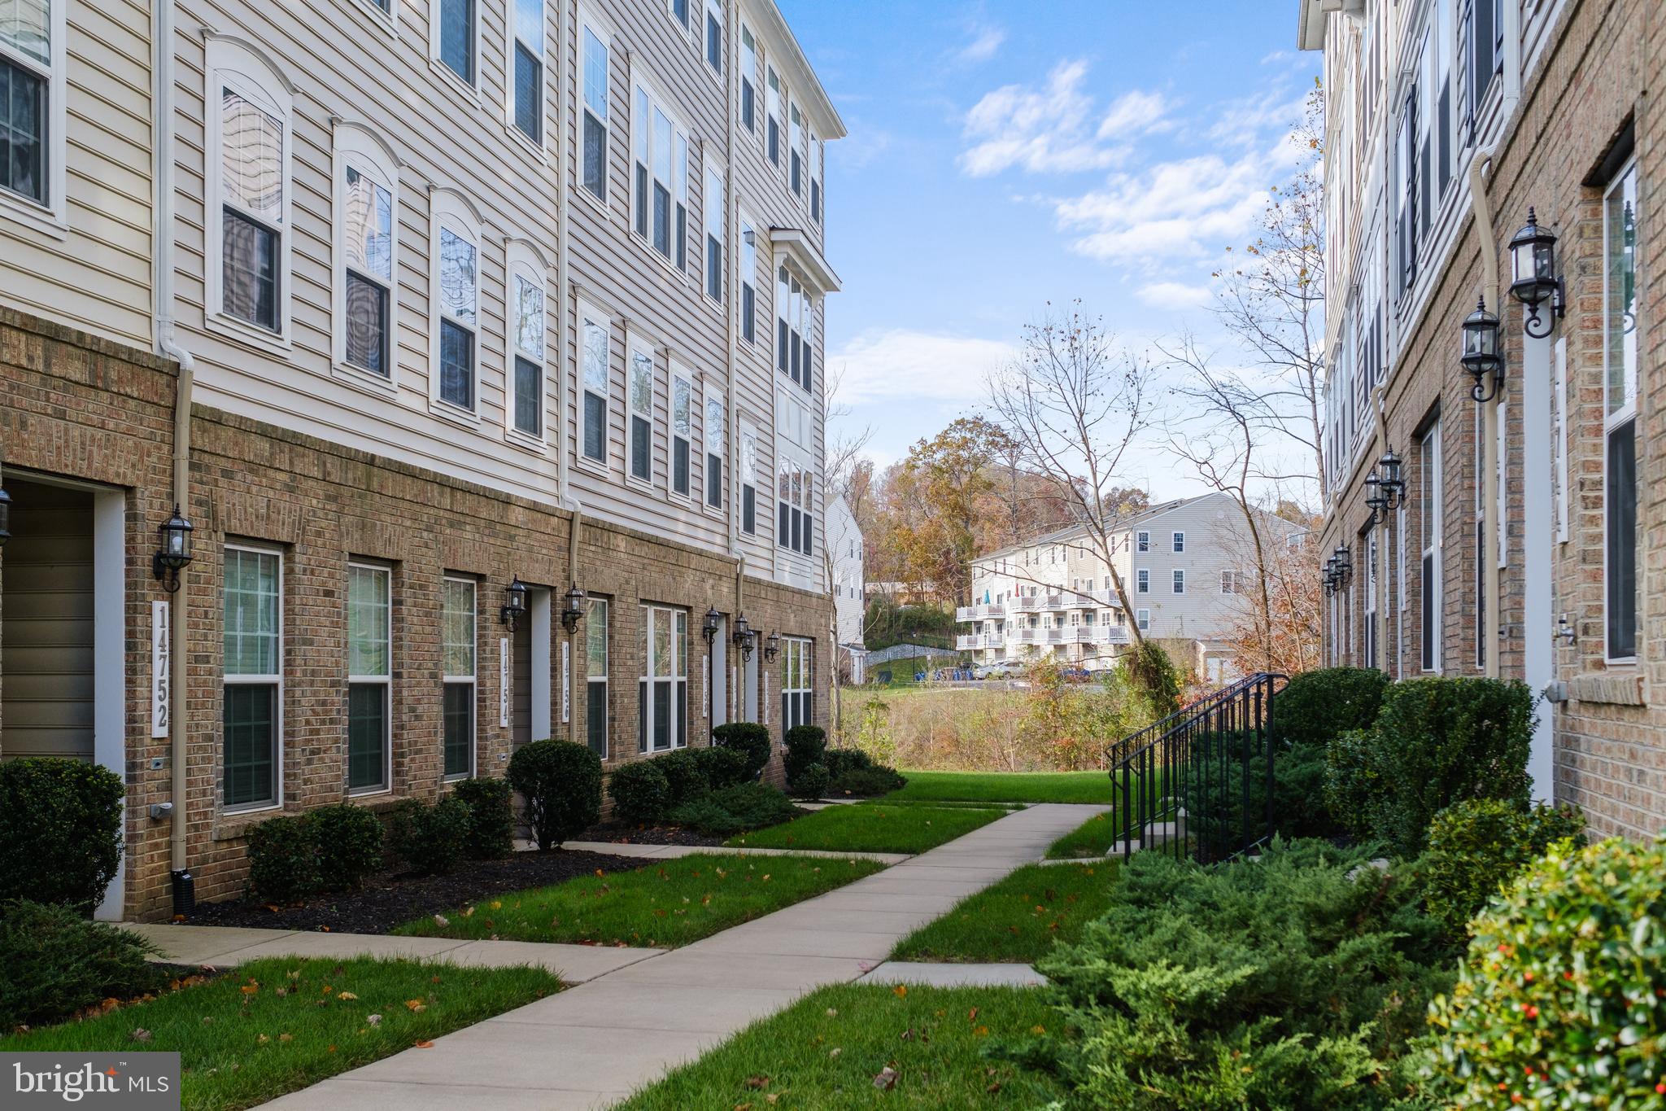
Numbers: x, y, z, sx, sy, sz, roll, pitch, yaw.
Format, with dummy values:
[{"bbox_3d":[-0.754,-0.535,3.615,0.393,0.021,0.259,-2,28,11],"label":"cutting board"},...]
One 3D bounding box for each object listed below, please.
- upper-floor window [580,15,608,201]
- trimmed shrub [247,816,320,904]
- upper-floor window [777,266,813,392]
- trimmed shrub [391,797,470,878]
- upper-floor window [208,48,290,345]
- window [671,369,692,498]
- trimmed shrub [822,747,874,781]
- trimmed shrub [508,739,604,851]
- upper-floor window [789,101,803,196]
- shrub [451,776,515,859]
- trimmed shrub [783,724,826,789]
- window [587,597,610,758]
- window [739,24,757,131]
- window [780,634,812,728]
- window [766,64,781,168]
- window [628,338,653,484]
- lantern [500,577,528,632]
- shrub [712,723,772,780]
[{"bbox_3d":[-2.516,-4.680,17.056,0.110,1.815,0.973,0,-2,11],"label":"upper-floor window"},{"bbox_3d":[-3.544,1.964,10.450,0.480,0.559,0.480,0,-3,11],"label":"trimmed shrub"},{"bbox_3d":[-0.612,-3.665,26.662,0.120,1.543,2.745,0,-3,11],"label":"upper-floor window"},{"bbox_3d":[-3.275,2.276,13.167,0.565,0.595,0.605,0,-2,11],"label":"trimmed shrub"},{"bbox_3d":[-3.847,-2.352,10.715,0.120,1.729,1.005,0,-3,11],"label":"upper-floor window"},{"bbox_3d":[-2.082,-1.647,22.192,0.100,1.700,1.000,0,-2,11],"label":"window"},{"bbox_3d":[0.249,3.459,26.900,0.800,0.550,0.900,0,-2,11],"label":"trimmed shrub"},{"bbox_3d":[-2.439,2.102,14.250,0.820,0.974,0.820,0,-3,11],"label":"trimmed shrub"},{"bbox_3d":[-0.672,-7.307,29.322,0.120,1.614,1.009,0,-2,11],"label":"upper-floor window"},{"bbox_3d":[-2.886,2.160,13.350,0.530,0.649,0.530,0,-3,11],"label":"shrub"},{"bbox_3d":[-0.472,3.429,27.344,0.706,1.059,0.706,0,-2,11],"label":"trimmed shrub"},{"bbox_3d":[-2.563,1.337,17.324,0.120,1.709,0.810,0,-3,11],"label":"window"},{"bbox_3d":[-1.354,-7.603,25.881,0.100,1.680,1.020,0,-2,11],"label":"window"},{"bbox_3d":[-0.658,2.489,29.765,0.120,1.917,2.623,0,-2,11],"label":"window"},{"bbox_3d":[-1.002,-7.446,27.647,0.120,1.614,1.009,0,-2,11],"label":"window"},{"bbox_3d":[-2.423,-1.781,20.465,0.100,1.700,1.000,0,-2,11],"label":"window"},{"bbox_3d":[-2.847,0.437,14.599,0.230,0.490,0.190,0,-3,11],"label":"lantern"},{"bbox_3d":[-1.308,2.955,23.409,0.797,1.059,0.797,0,-2,11],"label":"shrub"}]

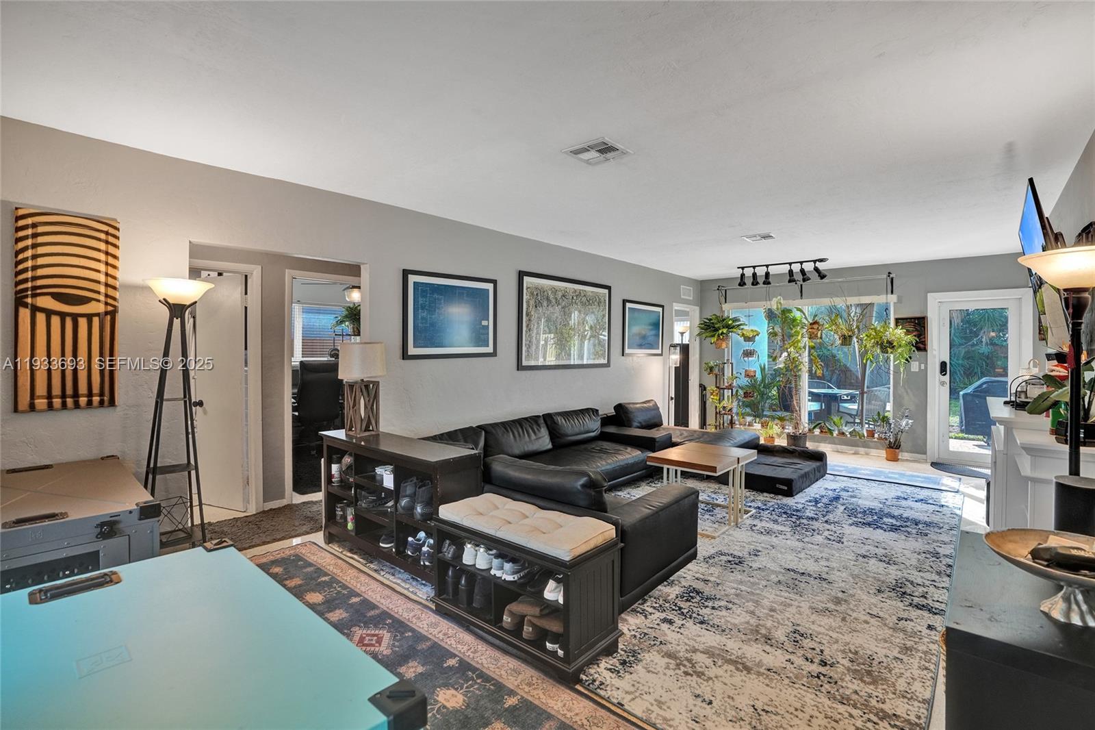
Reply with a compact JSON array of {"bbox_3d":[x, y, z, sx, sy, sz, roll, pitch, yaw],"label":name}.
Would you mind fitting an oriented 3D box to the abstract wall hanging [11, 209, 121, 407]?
[{"bbox_3d":[-2.593,-0.284,2.637,0.030,1.053,0.399,1,2,43],"label":"abstract wall hanging"}]

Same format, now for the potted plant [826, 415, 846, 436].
[{"bbox_3d":[3.972,0.831,6.704,0.260,0.290,0.250,1,2,42],"label":"potted plant"}]

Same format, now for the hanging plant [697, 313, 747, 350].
[{"bbox_3d":[2.677,-0.518,7.464,0.743,0.564,0.660,1,2,41],"label":"hanging plant"}]

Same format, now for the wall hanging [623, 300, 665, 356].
[{"bbox_3d":[1.353,-0.486,6.696,0.035,0.735,1.062,1,2,42],"label":"wall hanging"}]

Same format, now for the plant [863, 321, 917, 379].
[{"bbox_3d":[4.252,-0.191,6.046,0.643,0.701,0.600,1,2,41],"label":"plant"}]

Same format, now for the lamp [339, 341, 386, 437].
[{"bbox_3d":[-1.324,0.162,3.501,0.310,0.667,0.300,1,2,42],"label":"lamp"}]

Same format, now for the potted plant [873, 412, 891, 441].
[{"bbox_3d":[4.376,0.791,6.365,0.223,0.375,0.200,1,2,41],"label":"potted plant"}]

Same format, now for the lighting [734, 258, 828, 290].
[{"bbox_3d":[3.109,-1.209,6.478,1.120,0.280,0.180,1,2,39],"label":"lighting"}]

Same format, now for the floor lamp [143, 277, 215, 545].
[{"bbox_3d":[-2.091,0.408,2.780,0.420,1.766,0.420,1,2,43],"label":"floor lamp"}]

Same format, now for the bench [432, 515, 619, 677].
[{"bbox_3d":[-0.134,1.003,2.394,0.930,0.584,0.373,1,2,41],"label":"bench"}]

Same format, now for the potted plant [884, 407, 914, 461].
[{"bbox_3d":[4.416,0.870,6.110,0.365,0.666,0.340,1,2,41],"label":"potted plant"}]

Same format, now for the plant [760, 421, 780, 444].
[{"bbox_3d":[3.160,0.988,6.899,0.290,0.370,0.290,1,2,42],"label":"plant"}]

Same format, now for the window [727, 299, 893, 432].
[{"bbox_3d":[3.648,-0.008,6.981,2.159,1.711,0.130,1,2,42],"label":"window"}]

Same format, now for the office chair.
[{"bbox_3d":[-3.080,0.563,6.573,0.660,1.223,0.680,-1,2,-35],"label":"office chair"}]

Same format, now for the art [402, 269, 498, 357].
[{"bbox_3d":[-0.818,-0.426,4.297,0.035,0.733,1.012,1,2,42],"label":"art"}]

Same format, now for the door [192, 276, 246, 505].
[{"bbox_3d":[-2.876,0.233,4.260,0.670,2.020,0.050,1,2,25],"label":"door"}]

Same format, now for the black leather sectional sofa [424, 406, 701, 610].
[{"bbox_3d":[0.475,0.868,4.163,2.078,0.760,2.730,1,2,42],"label":"black leather sectional sofa"}]

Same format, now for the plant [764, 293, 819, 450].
[{"bbox_3d":[3.464,0.130,6.877,0.728,2.169,0.660,1,2,41],"label":"plant"}]

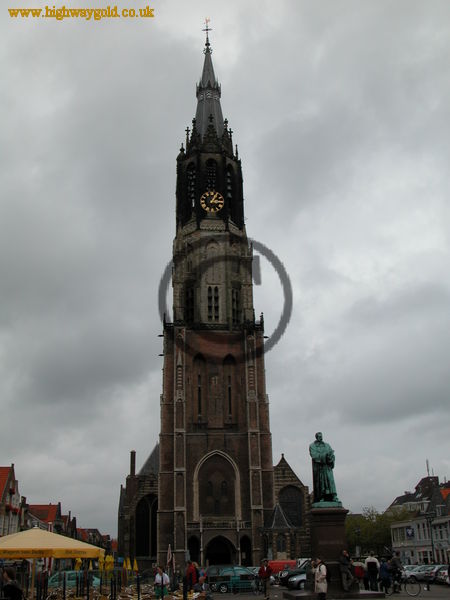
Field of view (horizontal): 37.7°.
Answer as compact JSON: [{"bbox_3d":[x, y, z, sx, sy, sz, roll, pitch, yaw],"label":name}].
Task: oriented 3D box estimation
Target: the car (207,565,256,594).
[{"bbox_3d":[0.709,16.315,38.573,3.900,1.480,1.680,-11,-24,23],"label":"car"}]

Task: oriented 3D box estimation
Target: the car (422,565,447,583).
[{"bbox_3d":[16.899,22.049,52.951,1.700,1.450,4.100,17,-28,-38],"label":"car"}]

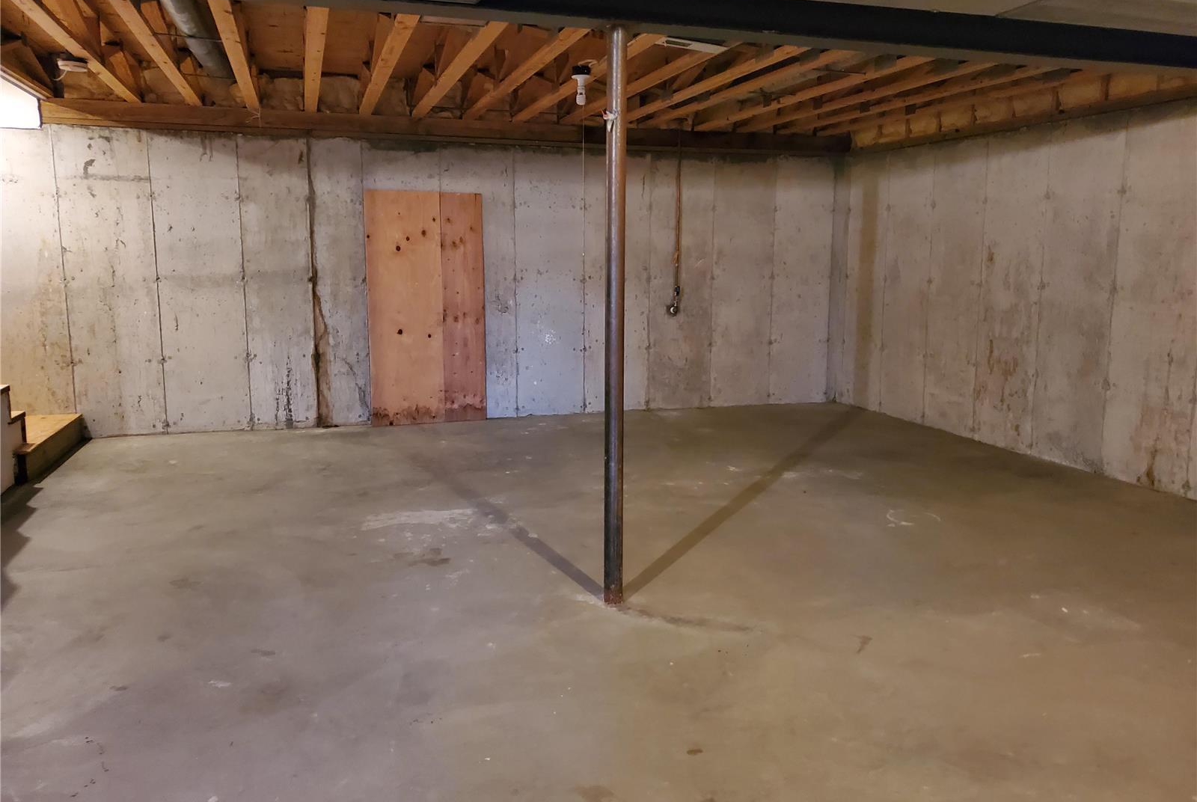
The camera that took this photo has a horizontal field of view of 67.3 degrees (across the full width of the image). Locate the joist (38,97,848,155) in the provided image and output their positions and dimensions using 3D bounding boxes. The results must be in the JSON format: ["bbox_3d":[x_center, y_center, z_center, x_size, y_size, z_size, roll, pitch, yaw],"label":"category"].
[{"bbox_3d":[-0.840,-2.192,7.369,6.540,0.178,0.100,-3,10,-18],"label":"joist"}]

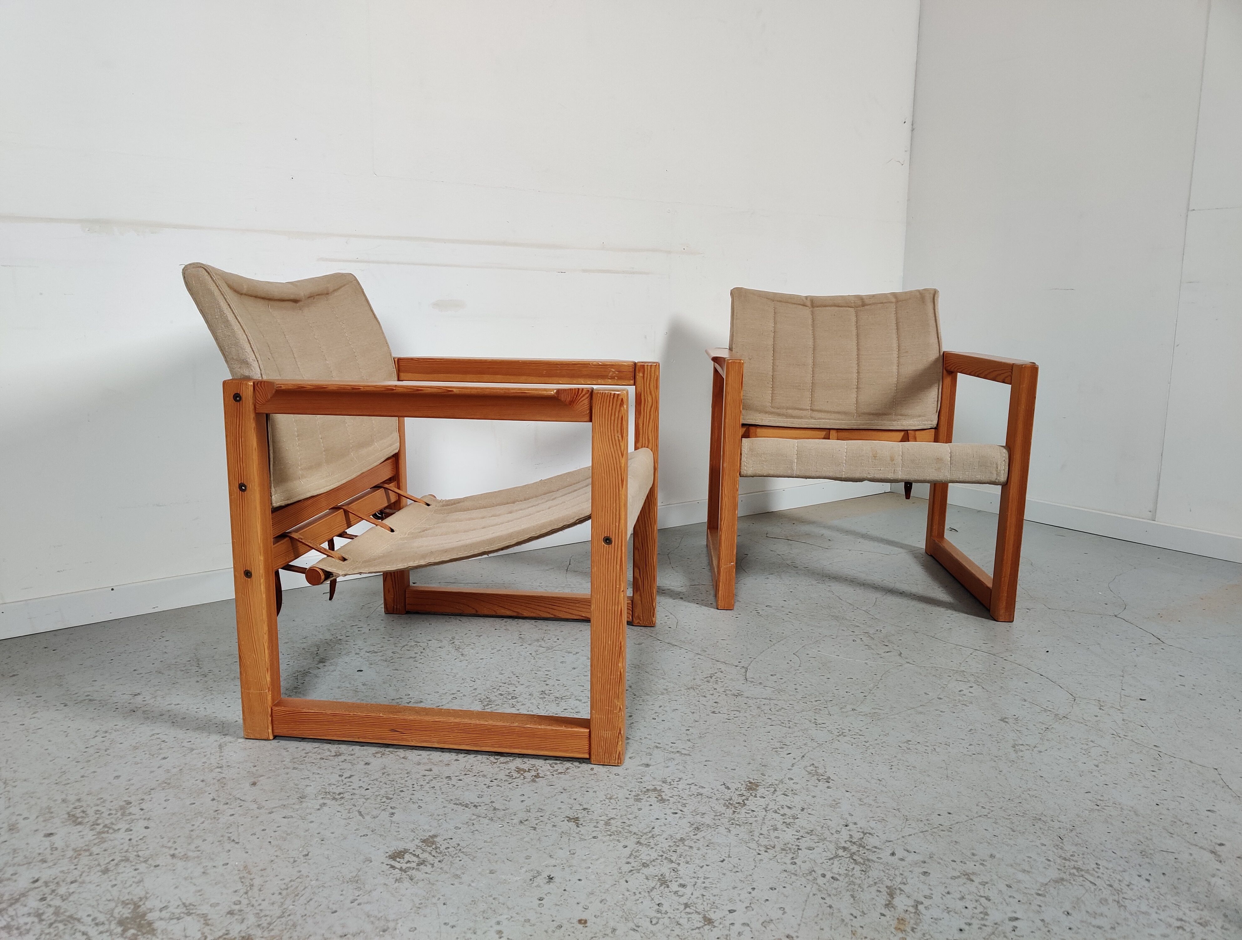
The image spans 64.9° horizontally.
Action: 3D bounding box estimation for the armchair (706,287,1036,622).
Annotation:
[{"bbox_3d":[0.558,-0.090,2.418,0.706,0.719,0.670,1,10,2],"label":"armchair"}]

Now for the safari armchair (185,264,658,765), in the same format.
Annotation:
[{"bbox_3d":[-0.276,0.015,1.679,0.642,0.696,0.669,2,10,6],"label":"safari armchair"}]

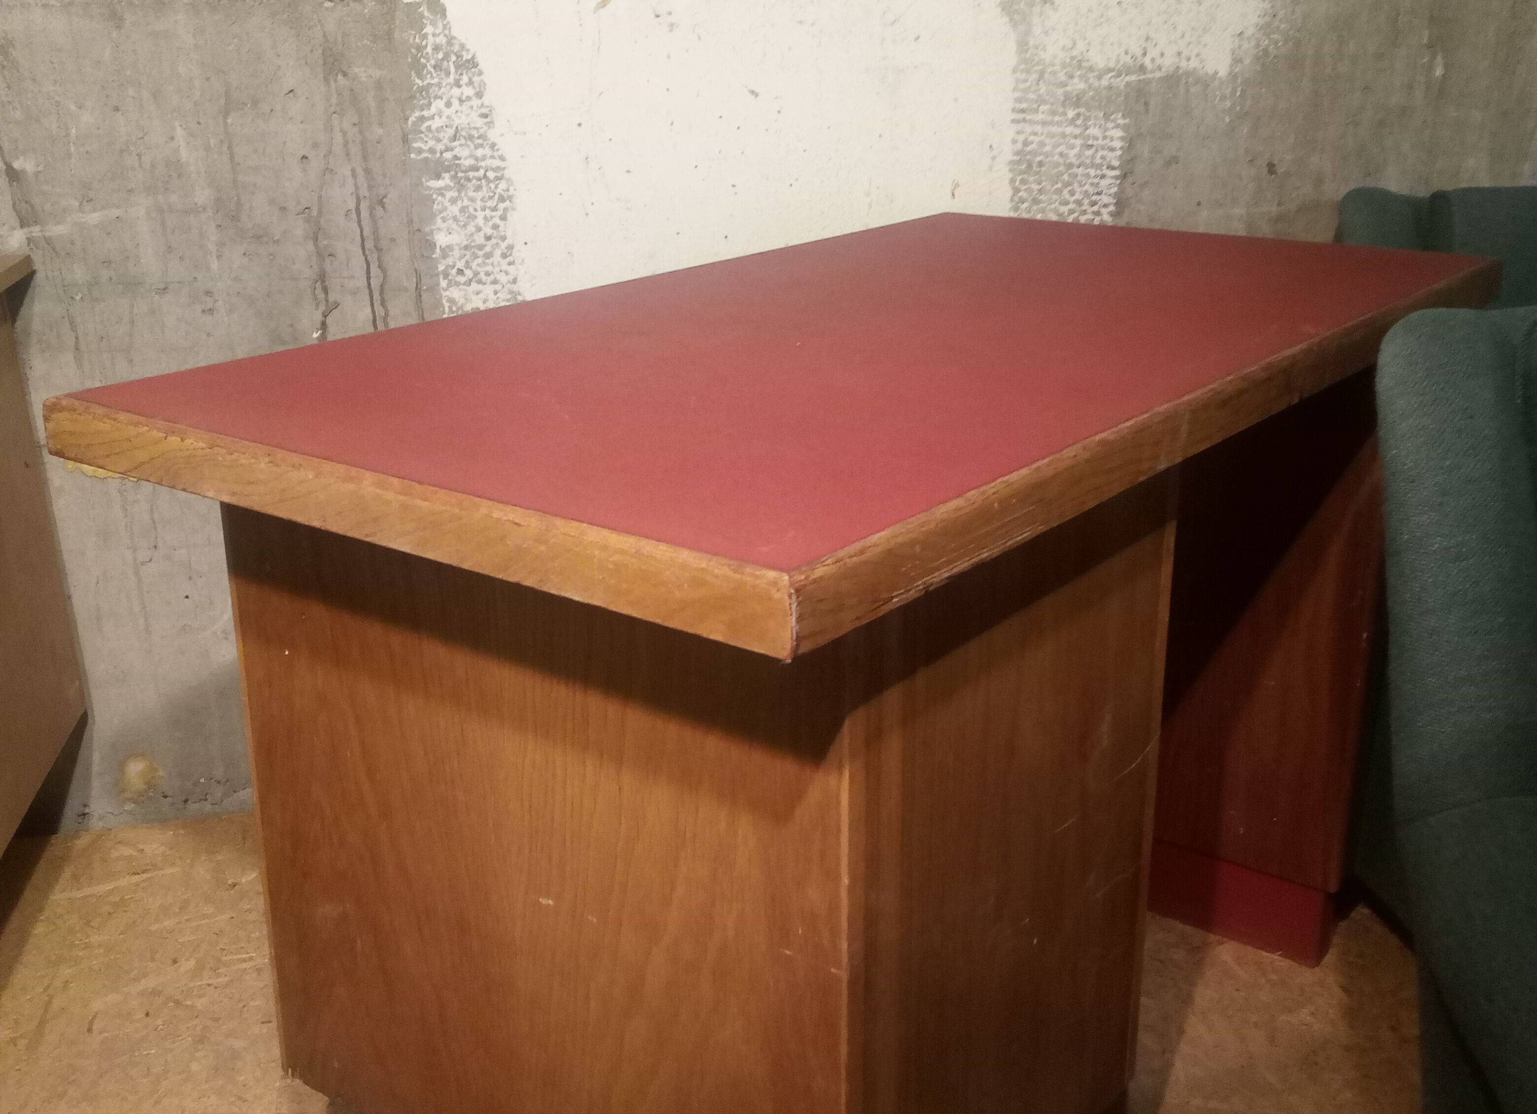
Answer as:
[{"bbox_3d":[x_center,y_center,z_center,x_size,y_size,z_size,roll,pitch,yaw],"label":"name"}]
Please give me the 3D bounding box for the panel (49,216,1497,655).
[{"bbox_3d":[0.136,-0.221,1.600,0.771,0.048,1.380,13,24,36],"label":"panel"}]

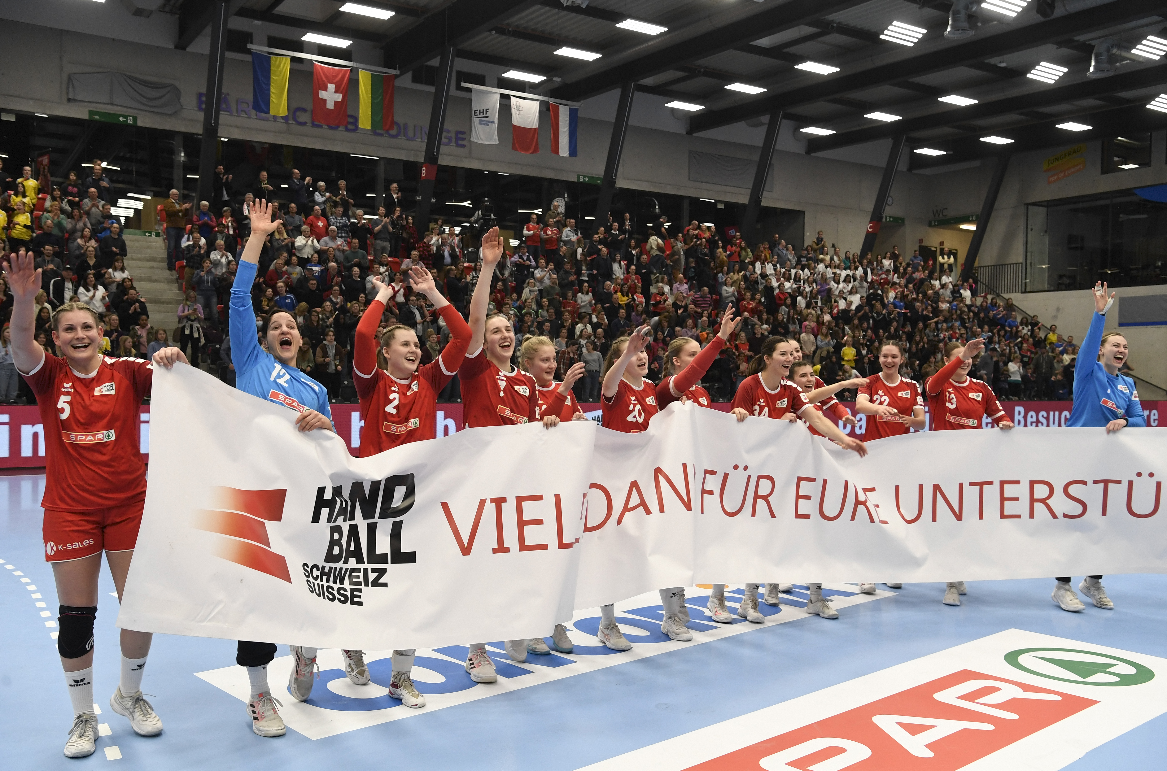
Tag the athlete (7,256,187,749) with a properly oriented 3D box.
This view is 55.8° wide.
[{"bbox_3d":[-1.985,0.447,4.480,0.750,1.960,0.500,1,2,-20],"label":"athlete"}]

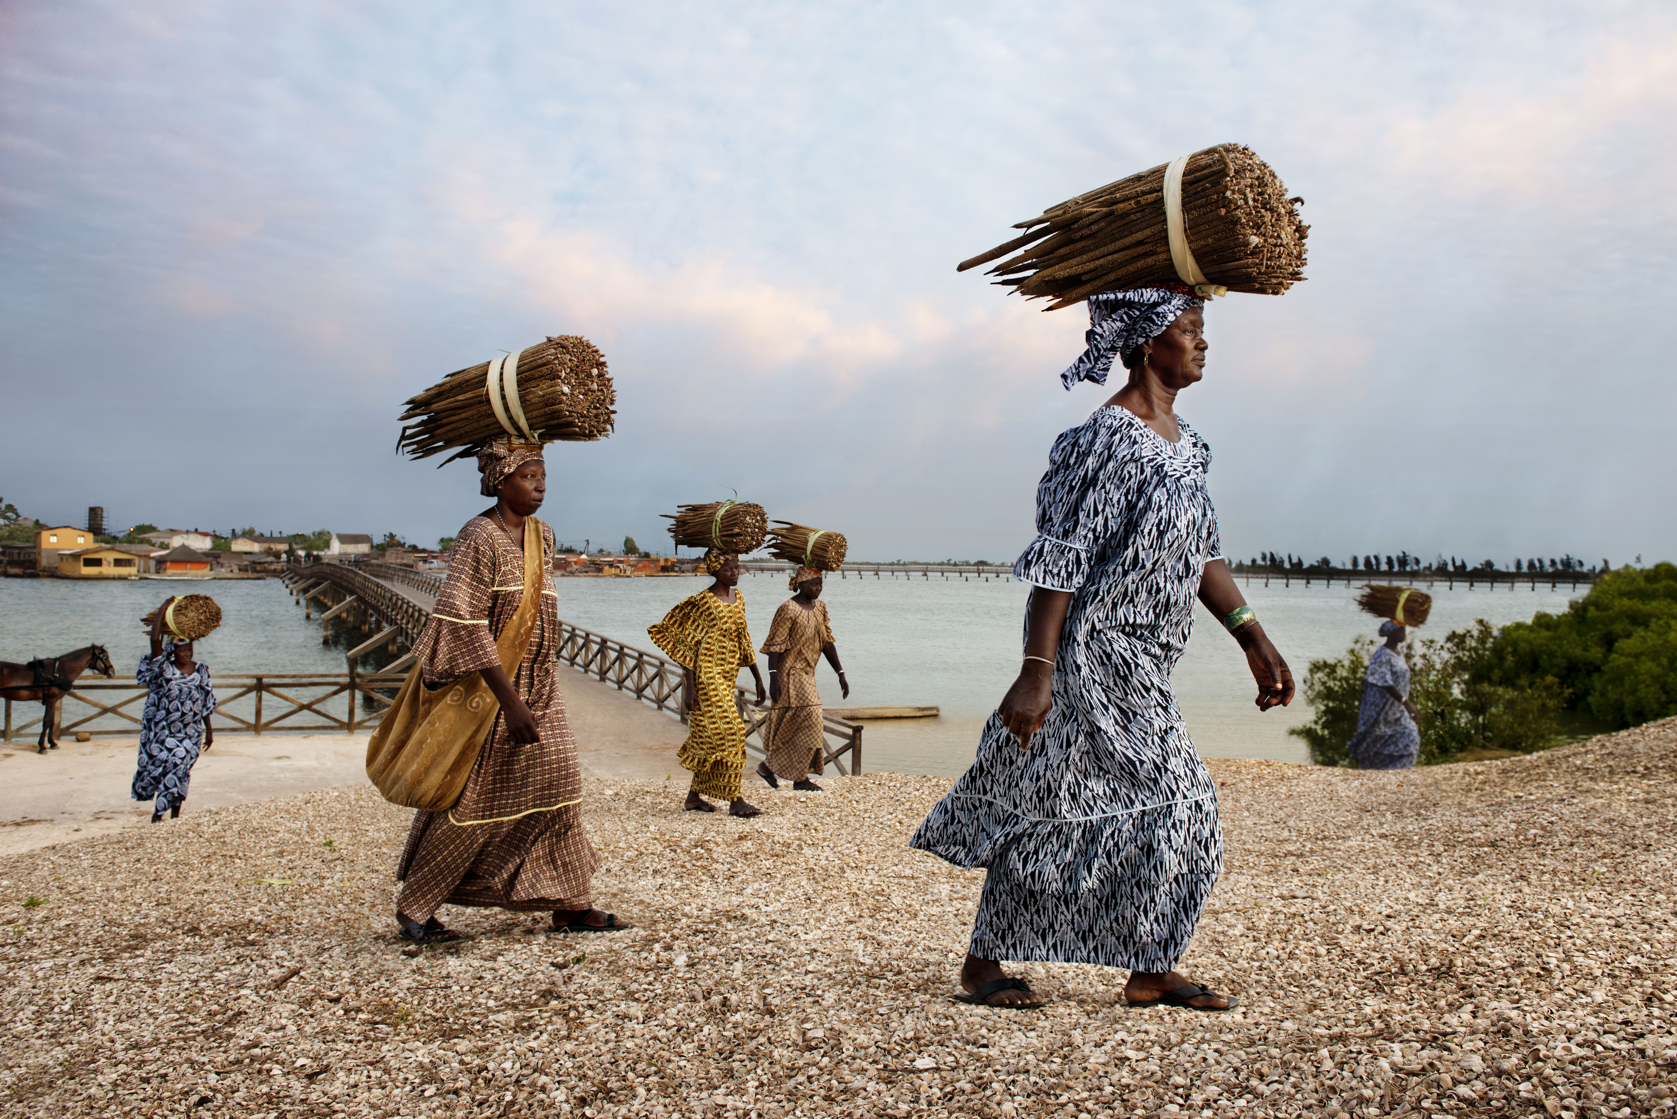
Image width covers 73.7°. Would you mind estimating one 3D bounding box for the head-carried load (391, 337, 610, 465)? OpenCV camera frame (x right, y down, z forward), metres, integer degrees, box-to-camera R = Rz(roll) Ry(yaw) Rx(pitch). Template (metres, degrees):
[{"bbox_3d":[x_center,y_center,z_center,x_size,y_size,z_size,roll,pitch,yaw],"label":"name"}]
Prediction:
[{"bbox_3d":[-1.144,-0.539,3.850,0.680,0.370,0.360,-4,-2,22],"label":"head-carried load"}]

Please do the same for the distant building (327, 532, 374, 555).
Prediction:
[{"bbox_3d":[-111.259,-3.247,255.000,6.000,5.600,8.800,1,0,40],"label":"distant building"}]

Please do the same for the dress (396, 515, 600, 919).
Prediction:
[{"bbox_3d":[-1.161,0.540,3.870,0.580,1.370,0.550,1,0,20],"label":"dress"}]

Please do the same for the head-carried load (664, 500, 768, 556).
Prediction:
[{"bbox_3d":[-0.776,-0.200,7.120,0.620,0.330,0.330,0,0,33],"label":"head-carried load"}]

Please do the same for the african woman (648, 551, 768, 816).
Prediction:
[{"bbox_3d":[-0.834,0.783,7.150,0.570,1.670,0.600,0,0,33],"label":"african woman"}]

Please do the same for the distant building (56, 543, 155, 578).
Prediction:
[{"bbox_3d":[-116.104,0.158,177.000,9.000,4.700,9.500,1,0,40],"label":"distant building"}]

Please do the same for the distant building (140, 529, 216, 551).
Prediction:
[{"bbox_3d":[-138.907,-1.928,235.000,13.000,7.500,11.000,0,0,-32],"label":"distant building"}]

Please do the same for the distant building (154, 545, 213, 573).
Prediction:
[{"bbox_3d":[-112.591,0.000,192.000,8.800,4.900,8.000,0,0,-28],"label":"distant building"}]

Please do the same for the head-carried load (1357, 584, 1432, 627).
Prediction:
[{"bbox_3d":[5.569,0.453,11.200,0.640,0.340,0.360,8,4,34],"label":"head-carried load"}]

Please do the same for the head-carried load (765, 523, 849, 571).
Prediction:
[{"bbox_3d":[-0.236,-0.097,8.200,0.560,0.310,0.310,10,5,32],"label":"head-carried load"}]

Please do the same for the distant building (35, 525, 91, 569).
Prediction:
[{"bbox_3d":[-131.587,-1.780,190.000,7.800,7.600,8.500,1,0,-39],"label":"distant building"}]

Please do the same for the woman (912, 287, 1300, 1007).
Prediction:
[{"bbox_3d":[0.626,0.196,2.640,0.800,1.680,0.600,0,0,27],"label":"woman"}]

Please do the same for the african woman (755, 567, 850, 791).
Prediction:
[{"bbox_3d":[-0.264,0.870,8.200,0.520,1.660,0.550,0,0,33],"label":"african woman"}]

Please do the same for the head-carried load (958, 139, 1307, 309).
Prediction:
[{"bbox_3d":[0.691,-0.766,2.580,0.700,0.330,0.330,0,0,33],"label":"head-carried load"}]

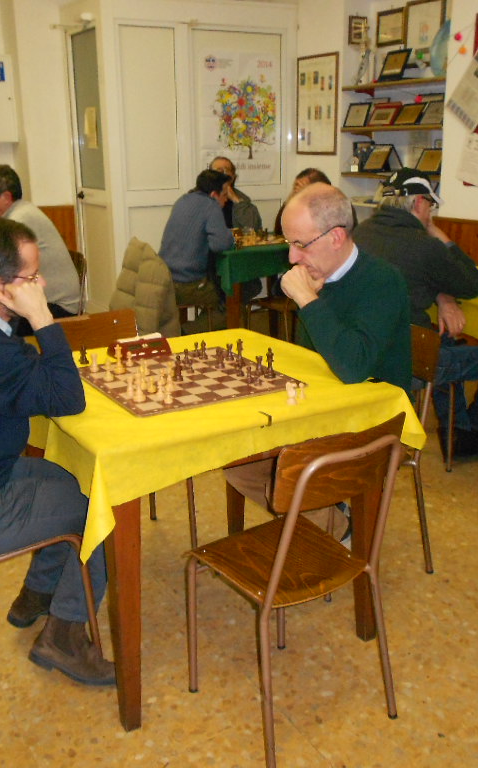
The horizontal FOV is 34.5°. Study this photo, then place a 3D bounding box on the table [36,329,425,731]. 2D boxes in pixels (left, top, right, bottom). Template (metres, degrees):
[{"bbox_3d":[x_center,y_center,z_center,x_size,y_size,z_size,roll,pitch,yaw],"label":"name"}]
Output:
[{"bbox_3d":[-0.144,0.344,2.296,0.860,0.775,0.860,-10,20,-29],"label":"table"}]

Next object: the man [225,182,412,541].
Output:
[{"bbox_3d":[0.275,0.038,2.419,0.680,1.280,0.560,-10,20,-29],"label":"man"}]

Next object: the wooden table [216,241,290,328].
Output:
[{"bbox_3d":[0.079,-0.590,5.324,0.860,0.775,0.860,-10,20,-29],"label":"wooden table"}]

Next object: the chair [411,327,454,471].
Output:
[{"bbox_3d":[0.705,0.014,3.307,0.460,0.830,0.420,-12,20,-32],"label":"chair"}]

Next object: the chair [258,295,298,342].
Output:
[{"bbox_3d":[0.319,-0.514,5.072,0.420,0.840,0.460,-14,21,-37],"label":"chair"}]

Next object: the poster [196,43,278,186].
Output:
[{"bbox_3d":[0.007,-2.155,6.266,0.700,1.000,0.020,-9,19,-27],"label":"poster"}]

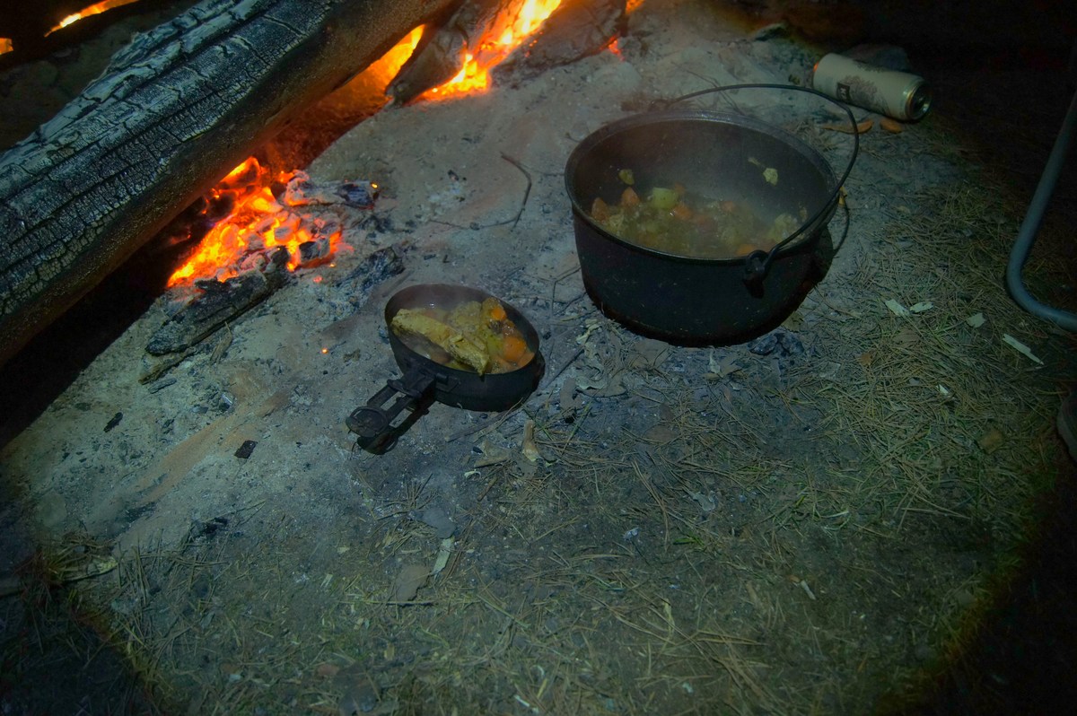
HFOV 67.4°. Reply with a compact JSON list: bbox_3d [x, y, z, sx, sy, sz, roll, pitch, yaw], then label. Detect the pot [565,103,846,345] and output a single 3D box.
[{"bbox_3d":[0.180,-0.152,0.939,0.302,0.137,0.302,0,45,0],"label":"pot"}]

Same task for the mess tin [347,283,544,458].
[{"bbox_3d":[-0.110,0.017,0.825,0.184,0.063,0.209,26,51,24],"label":"mess tin"}]

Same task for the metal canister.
[{"bbox_3d":[0.498,-0.408,1.215,0.066,0.066,0.168,-25,41,-22],"label":"metal canister"}]

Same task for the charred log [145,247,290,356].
[{"bbox_3d":[-0.367,-0.063,0.929,0.047,0.032,0.197,29,52,26],"label":"charred log"}]

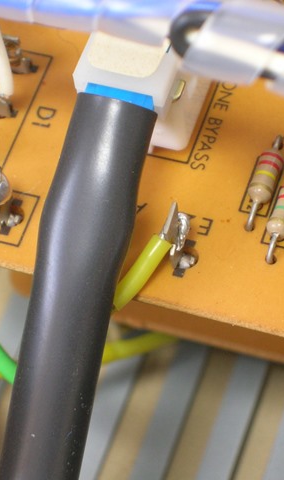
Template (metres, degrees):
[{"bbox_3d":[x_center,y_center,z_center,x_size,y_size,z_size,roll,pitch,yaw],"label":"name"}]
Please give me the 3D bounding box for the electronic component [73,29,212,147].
[{"bbox_3d":[0.000,-0.016,0.184,0.011,0.009,0.010,14,60,12],"label":"electronic component"}]

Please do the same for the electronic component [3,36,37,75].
[{"bbox_3d":[-0.013,-0.019,0.189,0.004,0.005,0.002,14,60,12],"label":"electronic component"}]

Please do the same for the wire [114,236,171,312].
[{"bbox_3d":[0.000,0.003,0.174,0.002,0.002,0.008,36,92,23],"label":"wire"}]

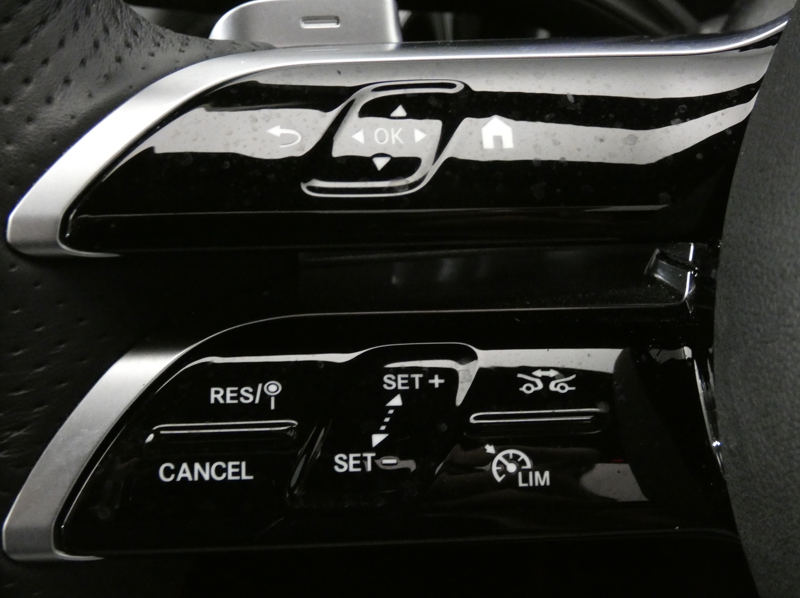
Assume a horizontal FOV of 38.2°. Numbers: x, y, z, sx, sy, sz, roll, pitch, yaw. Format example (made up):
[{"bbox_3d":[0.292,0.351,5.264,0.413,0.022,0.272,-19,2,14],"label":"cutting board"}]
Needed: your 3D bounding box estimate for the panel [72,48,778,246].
[{"bbox_3d":[0.002,-0.017,0.131,0.079,0.022,0.012,-1,2,-2],"label":"panel"}]

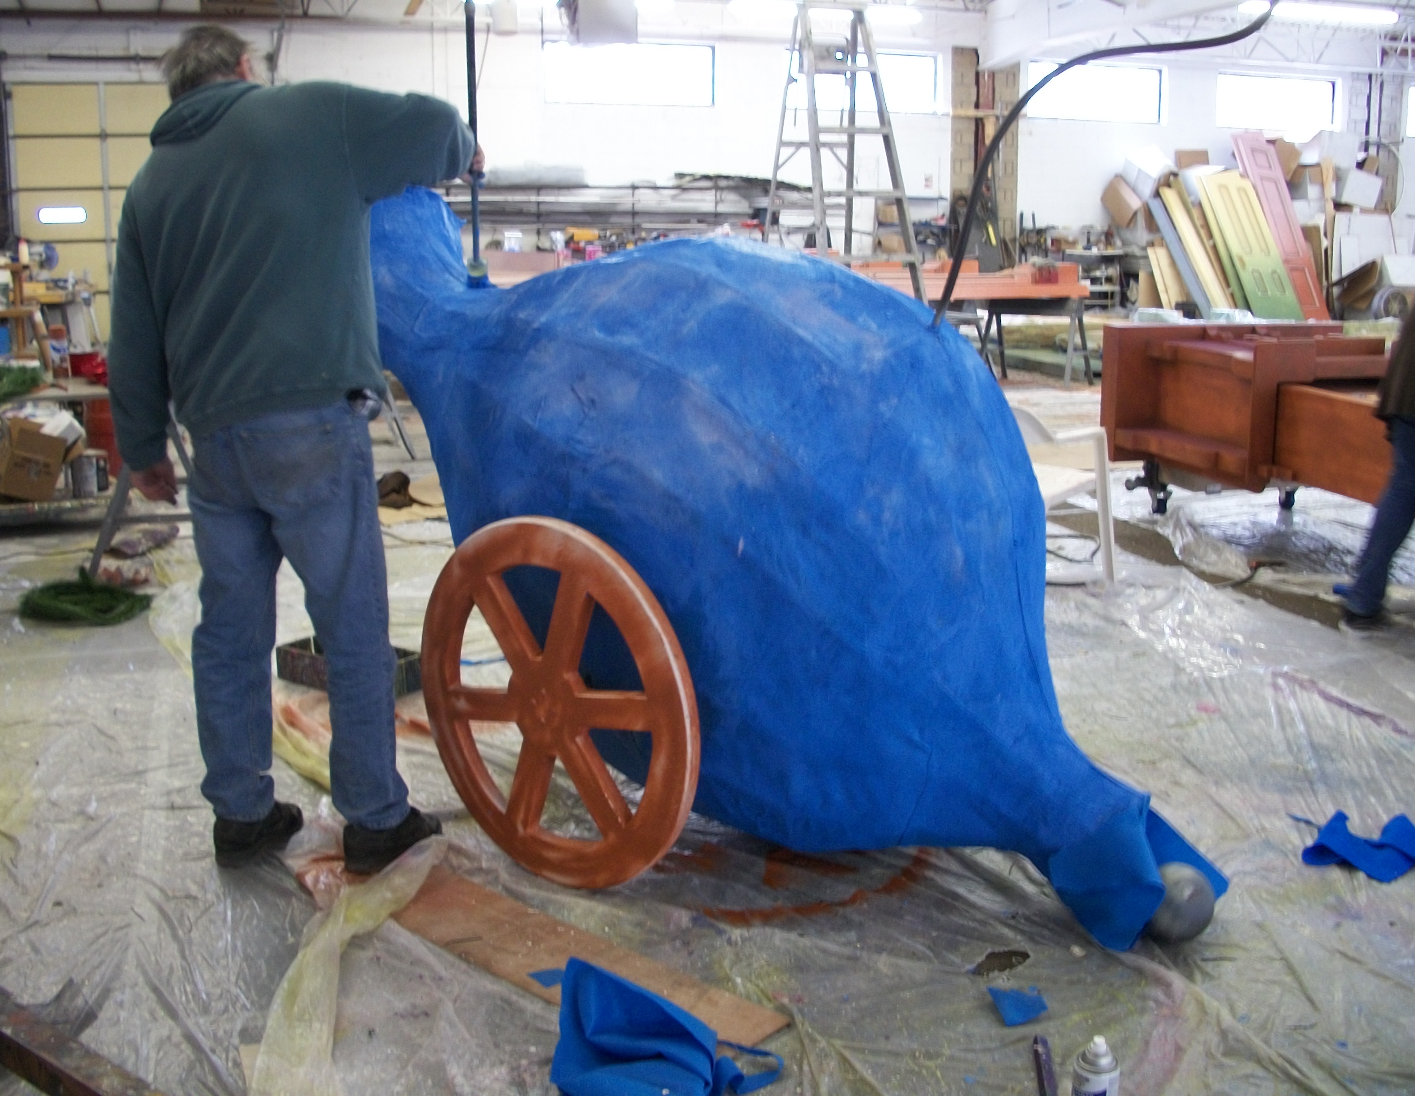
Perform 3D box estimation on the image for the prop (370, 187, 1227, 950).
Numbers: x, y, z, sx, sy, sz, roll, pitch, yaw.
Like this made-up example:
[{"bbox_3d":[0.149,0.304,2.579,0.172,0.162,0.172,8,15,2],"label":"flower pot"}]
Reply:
[{"bbox_3d":[0.079,-0.077,3.279,2.250,1.480,1.200,7,13,37],"label":"prop"}]

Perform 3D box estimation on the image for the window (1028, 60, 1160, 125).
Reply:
[{"bbox_3d":[5.589,-6.598,21.400,2.250,0.830,0.100,-4,11,-17],"label":"window"}]

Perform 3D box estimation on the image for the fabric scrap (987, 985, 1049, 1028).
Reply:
[{"bbox_3d":[0.545,0.789,2.573,0.095,0.020,0.130,0,10,5],"label":"fabric scrap"}]

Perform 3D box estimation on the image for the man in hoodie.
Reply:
[{"bbox_3d":[-0.842,-0.212,3.253,0.680,1.770,0.620,4,11,22],"label":"man in hoodie"}]

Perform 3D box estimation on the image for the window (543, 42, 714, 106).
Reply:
[{"bbox_3d":[-1.042,-6.213,19.400,2.250,0.830,0.100,-4,11,-17],"label":"window"}]

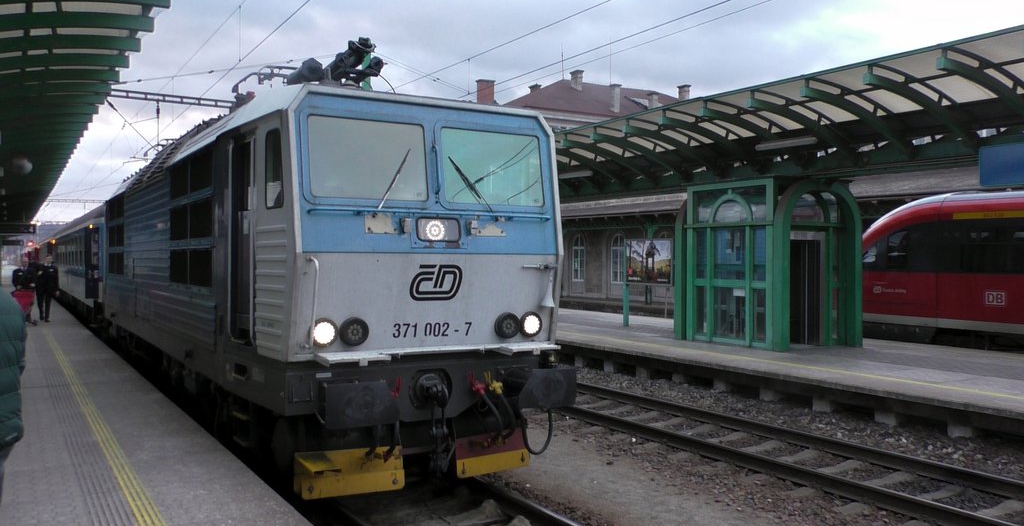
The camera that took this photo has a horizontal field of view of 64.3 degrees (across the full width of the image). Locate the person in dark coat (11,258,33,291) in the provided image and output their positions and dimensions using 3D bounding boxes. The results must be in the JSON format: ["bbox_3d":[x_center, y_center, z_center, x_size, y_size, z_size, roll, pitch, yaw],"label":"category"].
[{"bbox_3d":[-11.981,0.688,20.000,0.550,1.650,0.380,0,0,-32],"label":"person in dark coat"}]

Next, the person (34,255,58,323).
[{"bbox_3d":[-11.645,0.639,20.400,0.550,1.650,0.380,0,0,-32],"label":"person"}]

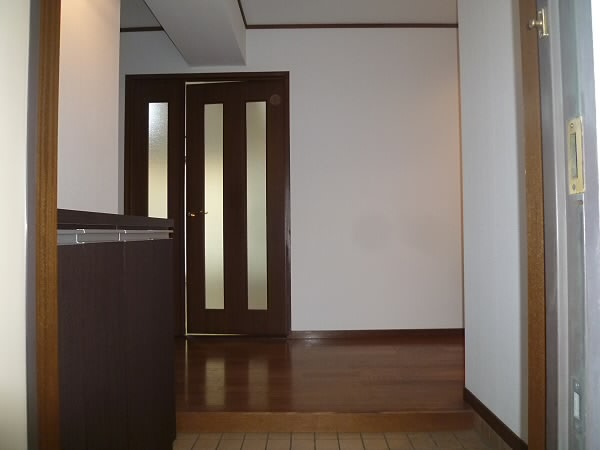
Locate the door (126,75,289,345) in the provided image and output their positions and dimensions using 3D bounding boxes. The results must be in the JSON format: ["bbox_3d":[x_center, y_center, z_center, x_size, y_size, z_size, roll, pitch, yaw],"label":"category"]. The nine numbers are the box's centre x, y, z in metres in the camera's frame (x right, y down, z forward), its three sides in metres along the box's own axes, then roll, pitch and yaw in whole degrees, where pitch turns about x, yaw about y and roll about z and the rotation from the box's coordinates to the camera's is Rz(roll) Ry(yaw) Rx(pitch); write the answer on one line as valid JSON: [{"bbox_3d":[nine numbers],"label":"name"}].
[{"bbox_3d":[-0.715,-0.159,3.353,1.285,2.035,0.080,0,-2,1],"label":"door"}]

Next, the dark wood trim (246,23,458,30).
[{"bbox_3d":[0.402,-1.540,3.352,1.642,0.034,0.025,0,-2,1],"label":"dark wood trim"}]

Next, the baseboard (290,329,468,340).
[{"bbox_3d":[0.577,0.816,3.249,1.314,0.063,0.020,0,-2,1],"label":"baseboard"}]

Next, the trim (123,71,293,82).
[{"bbox_3d":[-0.721,-1.145,3.365,1.285,0.064,0.050,0,-2,1],"label":"trim"}]

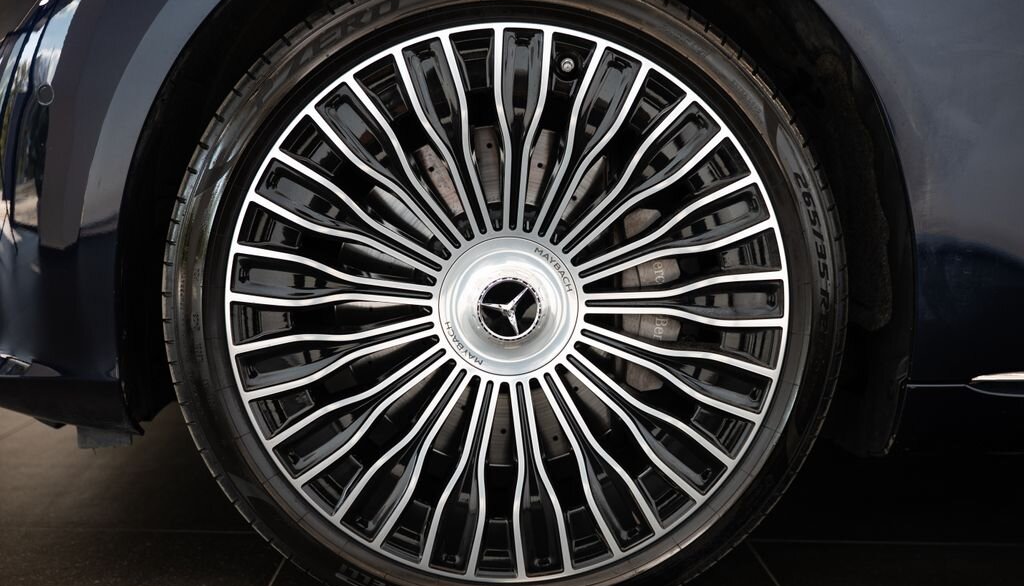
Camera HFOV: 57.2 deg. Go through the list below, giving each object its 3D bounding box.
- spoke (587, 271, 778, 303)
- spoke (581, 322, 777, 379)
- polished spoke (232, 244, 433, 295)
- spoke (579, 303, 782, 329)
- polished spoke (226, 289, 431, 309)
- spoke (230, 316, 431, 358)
[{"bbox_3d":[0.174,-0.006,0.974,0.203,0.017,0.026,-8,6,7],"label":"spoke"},{"bbox_3d":[0.168,0.058,0.966,0.202,0.016,0.030,13,6,8],"label":"spoke"},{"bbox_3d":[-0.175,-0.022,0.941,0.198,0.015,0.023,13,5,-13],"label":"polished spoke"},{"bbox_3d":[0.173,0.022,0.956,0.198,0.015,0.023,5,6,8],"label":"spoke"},{"bbox_3d":[-0.180,0.005,0.951,0.202,0.016,0.030,0,6,-12],"label":"polished spoke"},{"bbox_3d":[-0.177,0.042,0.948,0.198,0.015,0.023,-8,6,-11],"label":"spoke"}]

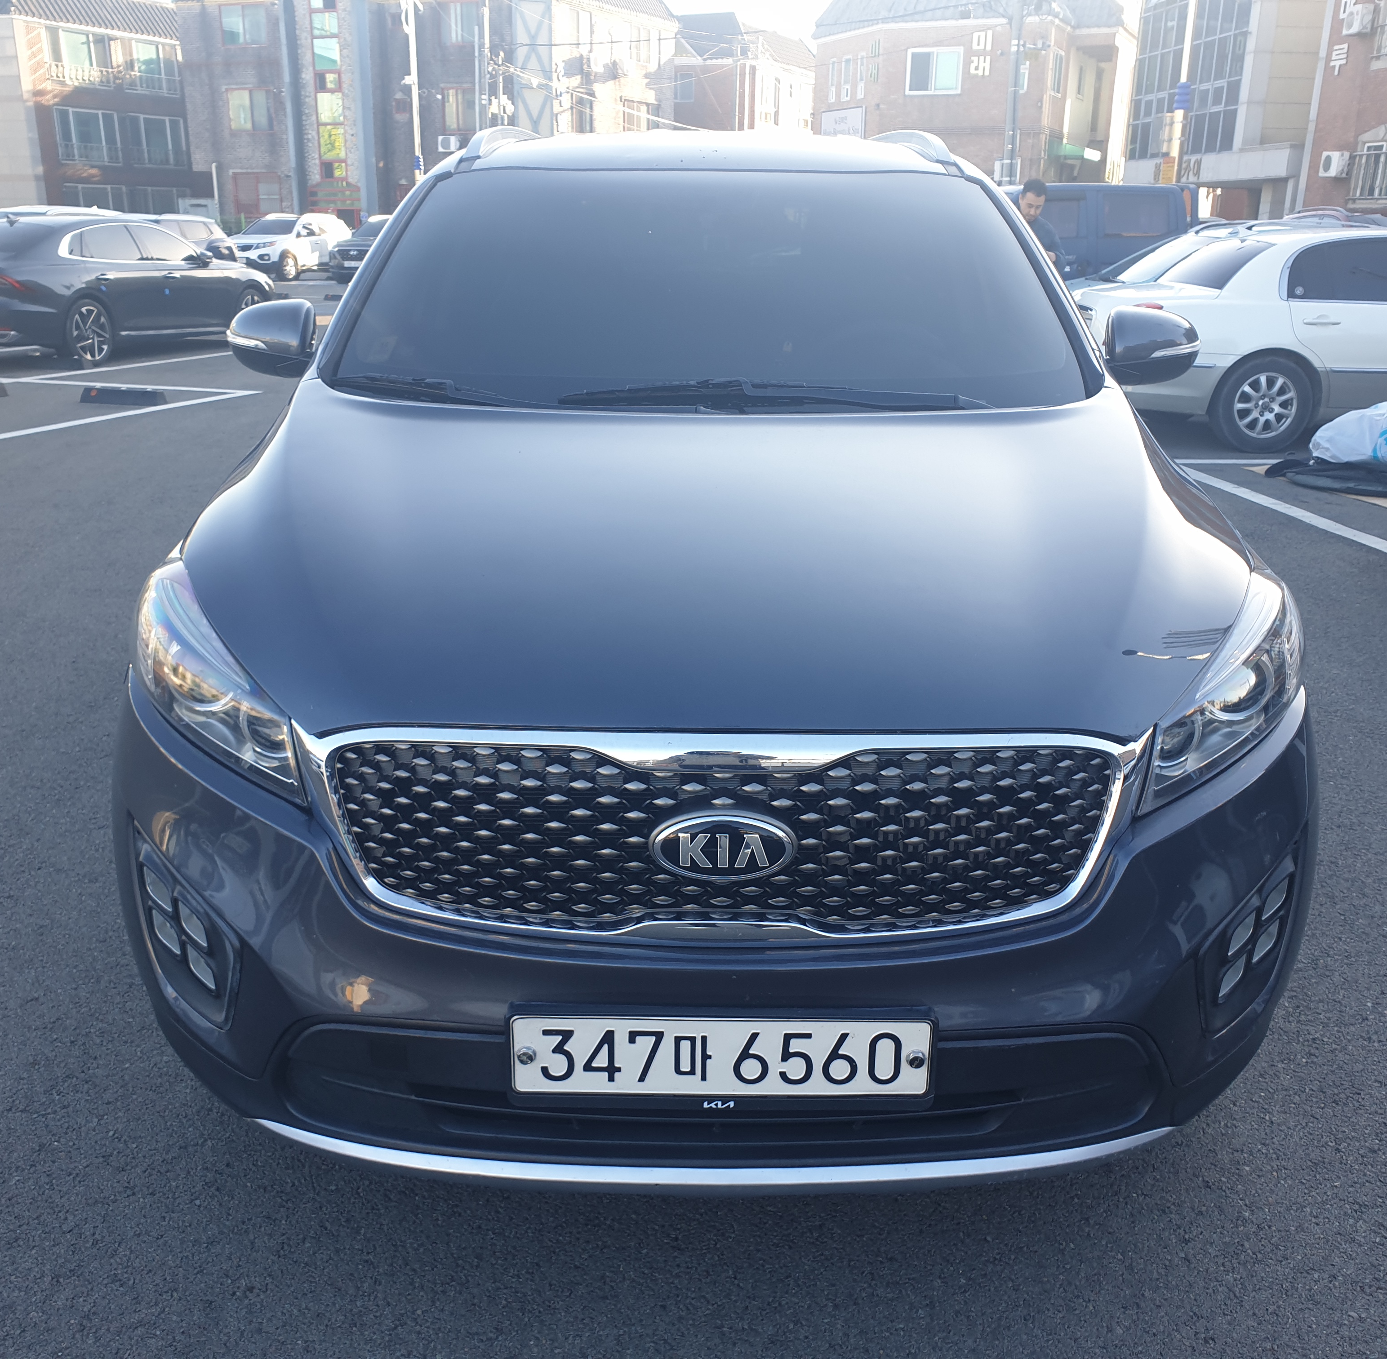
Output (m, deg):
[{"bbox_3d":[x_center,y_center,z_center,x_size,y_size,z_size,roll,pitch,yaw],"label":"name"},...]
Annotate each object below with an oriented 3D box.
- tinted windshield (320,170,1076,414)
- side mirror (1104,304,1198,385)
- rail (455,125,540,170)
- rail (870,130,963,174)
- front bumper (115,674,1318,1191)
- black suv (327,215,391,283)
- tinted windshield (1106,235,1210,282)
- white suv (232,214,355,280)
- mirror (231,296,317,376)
[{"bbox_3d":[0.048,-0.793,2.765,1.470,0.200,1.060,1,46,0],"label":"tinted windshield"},{"bbox_3d":[1.013,-0.737,3.007,0.205,0.172,0.150,1,18,0],"label":"side mirror"},{"bbox_3d":[-0.485,-1.624,4.202,0.110,0.130,2.150,1,19,0],"label":"rail"},{"bbox_3d":[0.628,-1.630,4.327,0.110,0.115,1.880,1,18,0],"label":"rail"},{"bbox_3d":[0.031,0.350,1.935,1.860,0.630,0.580,1,19,0],"label":"front bumper"},{"bbox_3d":[-8.063,-11.654,36.835,1.860,1.680,4.550,7,20,16],"label":"black suv"},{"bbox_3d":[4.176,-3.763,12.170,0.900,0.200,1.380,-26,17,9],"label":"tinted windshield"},{"bbox_3d":[-10.925,-11.746,36.766,1.880,1.720,4.670,7,20,16],"label":"white suv"},{"bbox_3d":[-0.932,-0.755,2.998,0.205,0.172,0.150,1,18,0],"label":"mirror"}]

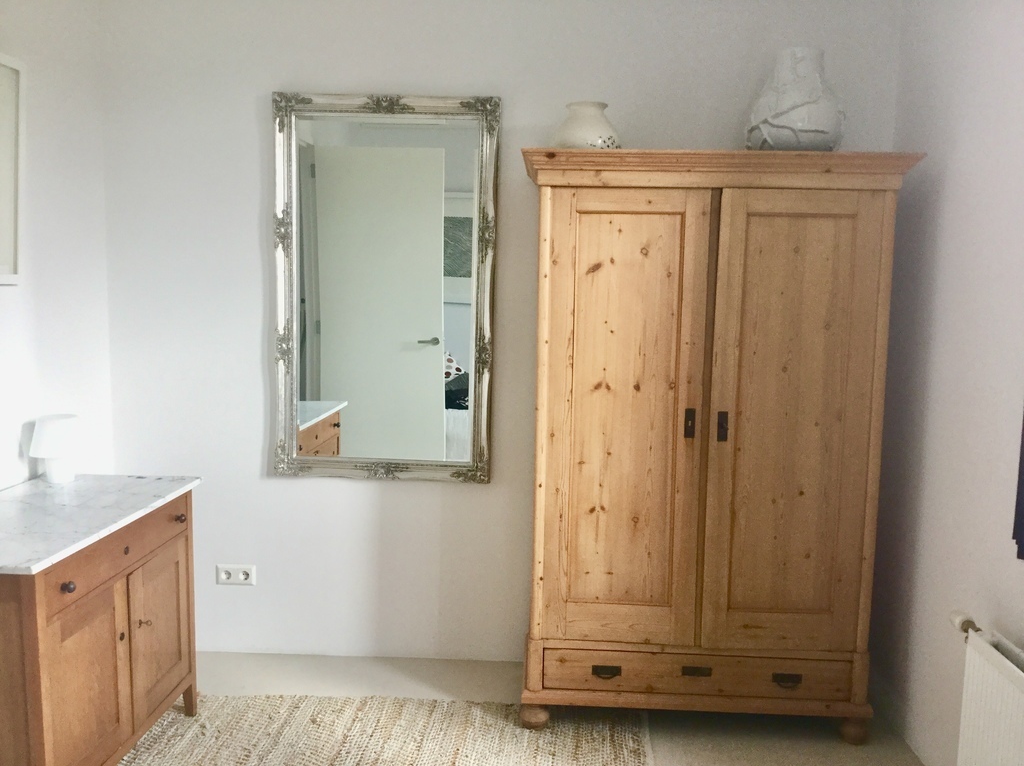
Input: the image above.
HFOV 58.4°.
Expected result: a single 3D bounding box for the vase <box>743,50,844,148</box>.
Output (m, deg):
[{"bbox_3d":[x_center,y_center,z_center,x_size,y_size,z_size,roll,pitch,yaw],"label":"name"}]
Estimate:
[{"bbox_3d":[0.901,-0.869,2.908,0.306,0.362,0.310,1,6,3],"label":"vase"}]

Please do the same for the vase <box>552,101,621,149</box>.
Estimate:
[{"bbox_3d":[0.239,-0.796,2.941,0.221,0.185,0.221,1,6,3],"label":"vase"}]

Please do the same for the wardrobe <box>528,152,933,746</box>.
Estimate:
[{"bbox_3d":[0.600,0.200,3.023,1.155,1.803,0.580,1,6,3],"label":"wardrobe"}]

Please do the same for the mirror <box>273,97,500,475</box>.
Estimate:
[{"bbox_3d":[-0.460,-0.326,3.293,0.790,1.370,0.050,1,6,3],"label":"mirror"}]

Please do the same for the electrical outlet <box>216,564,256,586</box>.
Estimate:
[{"bbox_3d":[-1.040,0.725,3.461,0.152,0.081,0.014,1,6,3],"label":"electrical outlet"}]

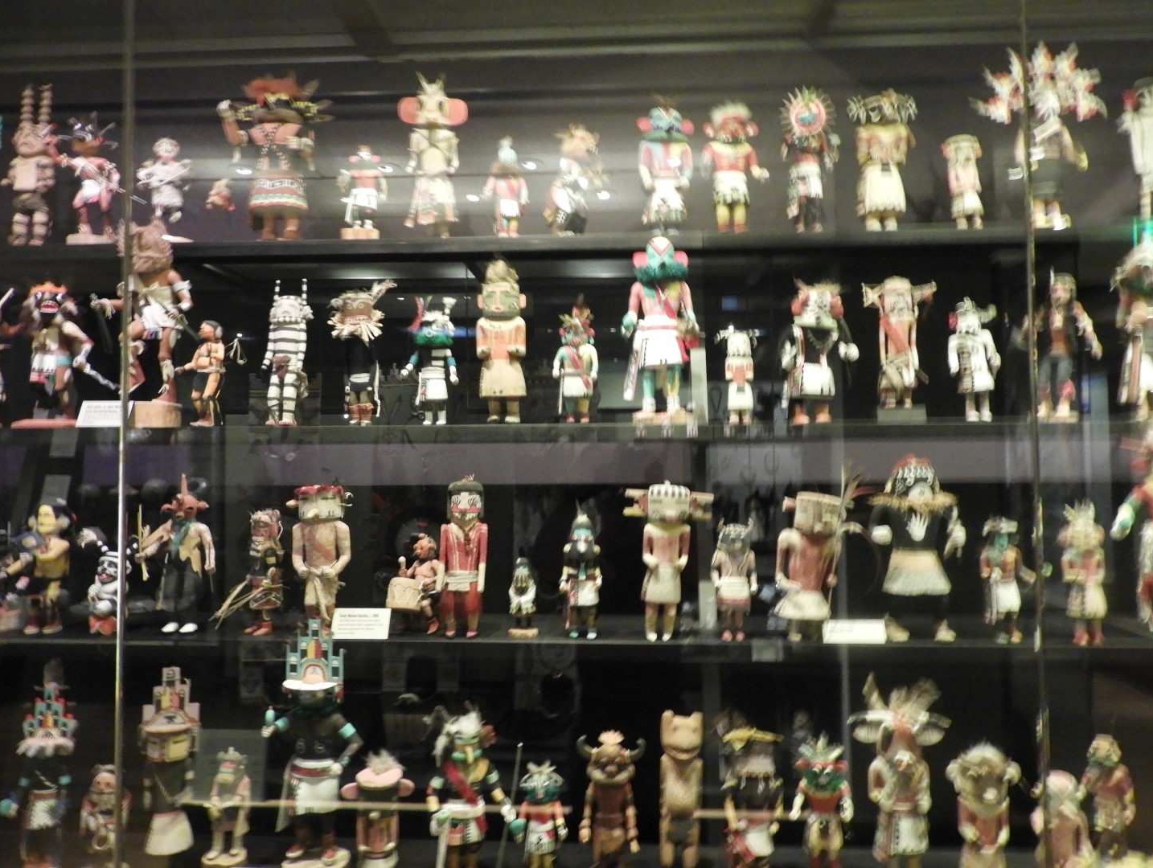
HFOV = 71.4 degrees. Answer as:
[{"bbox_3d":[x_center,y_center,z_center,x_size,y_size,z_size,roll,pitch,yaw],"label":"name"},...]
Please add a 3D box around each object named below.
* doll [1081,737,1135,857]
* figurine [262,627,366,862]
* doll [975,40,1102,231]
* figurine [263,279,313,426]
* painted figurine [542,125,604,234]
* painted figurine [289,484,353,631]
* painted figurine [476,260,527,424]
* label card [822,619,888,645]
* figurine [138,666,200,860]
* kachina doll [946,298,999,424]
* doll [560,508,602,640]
[{"bbox_3d":[1.007,0.694,1.523,0.086,0.241,0.090,-1,-1,19],"label":"doll"},{"bbox_3d":[-0.564,0.661,1.719,0.212,0.517,0.150,0,-2,4],"label":"figurine"},{"bbox_3d":[0.922,-0.592,1.599,0.257,0.365,0.120,0,-2,-5],"label":"doll"},{"bbox_3d":[-0.573,-0.162,1.593,0.095,0.293,0.080,0,-1,-6],"label":"figurine"},{"bbox_3d":[-0.006,-0.523,1.647,0.120,0.225,0.095,-2,-2,38],"label":"painted figurine"},{"bbox_3d":[-0.526,0.256,1.651,0.127,0.306,0.105,0,-2,1],"label":"painted figurine"},{"bbox_3d":[-0.154,-0.189,1.644,0.100,0.330,0.090,-1,-2,13],"label":"painted figurine"},{"bbox_3d":[0.541,0.383,1.558,0.124,0.042,0.035,0,-2,3],"label":"label card"},{"bbox_3d":[-0.805,0.656,1.587,0.111,0.389,0.100,0,-1,-10],"label":"figurine"},{"bbox_3d":[0.798,-0.150,1.613,0.103,0.245,0.100,-1,-2,12],"label":"kachina doll"},{"bbox_3d":[0.010,0.272,1.554,0.081,0.253,0.070,0,-1,3],"label":"doll"}]

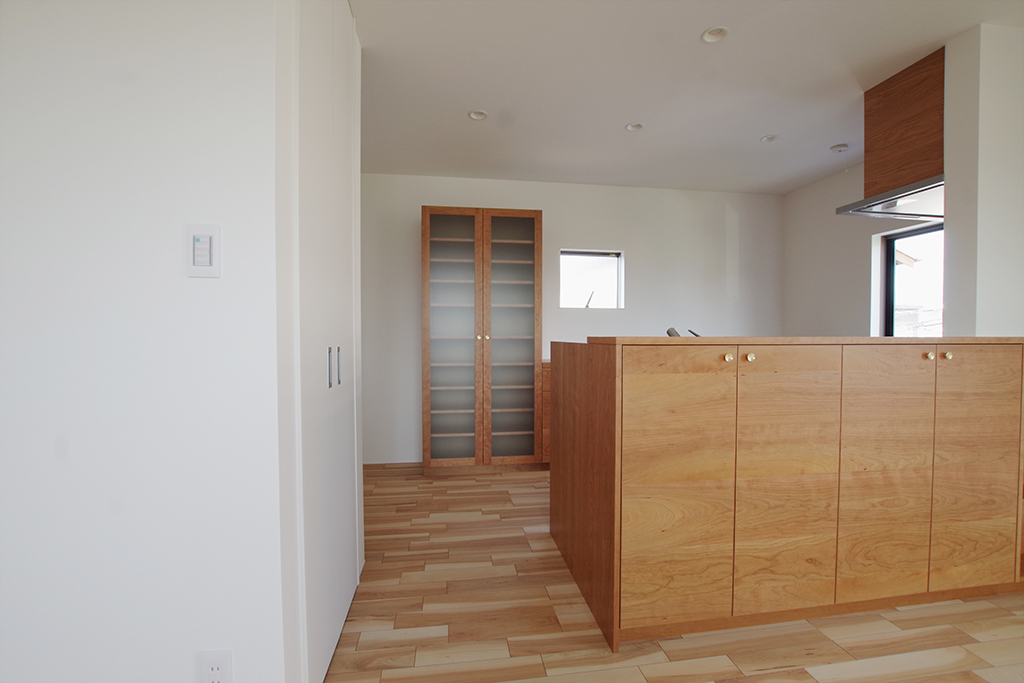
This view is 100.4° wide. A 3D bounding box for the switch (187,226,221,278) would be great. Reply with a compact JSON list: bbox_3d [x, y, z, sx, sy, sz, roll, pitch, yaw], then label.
[{"bbox_3d":[-0.674,-0.197,0.928,0.068,0.116,0.012,0,1,-8],"label":"switch"}]

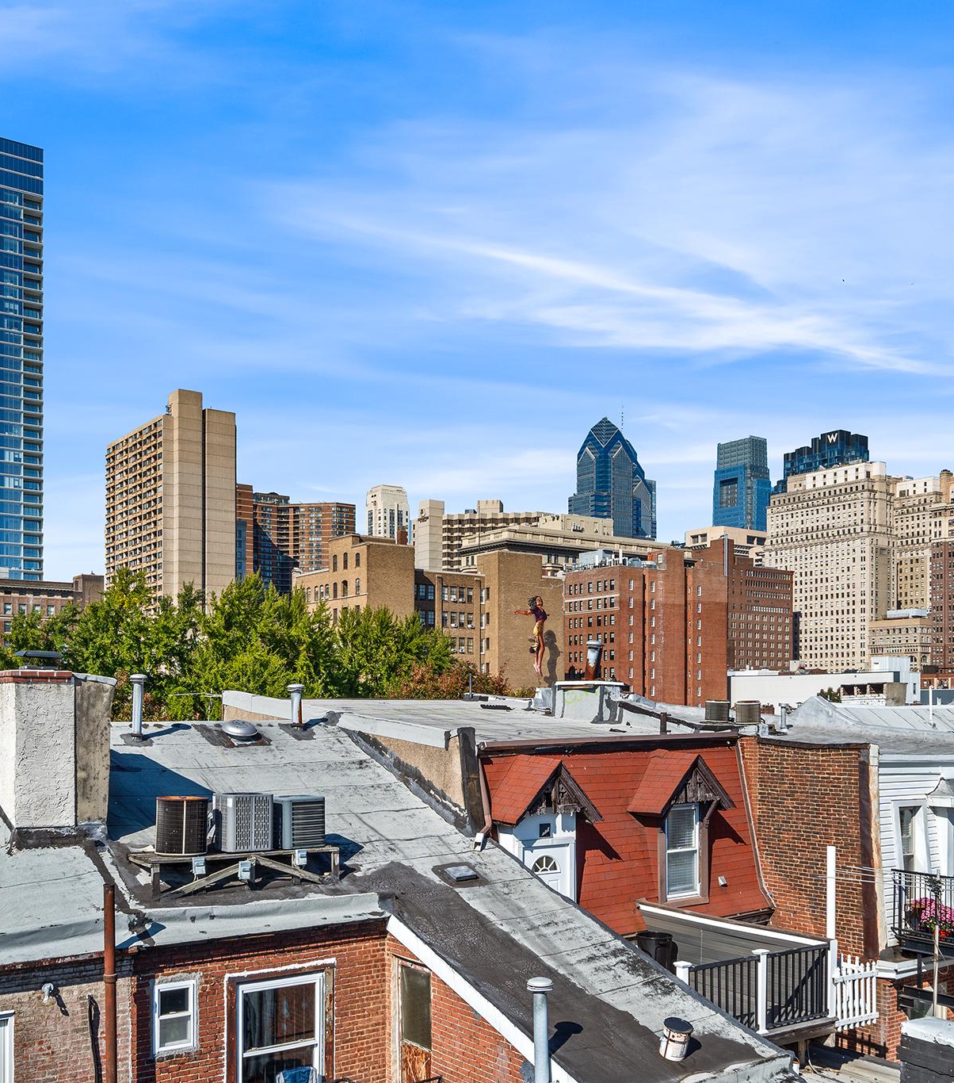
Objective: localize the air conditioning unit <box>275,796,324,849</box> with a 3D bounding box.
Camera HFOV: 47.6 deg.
[{"bbox_3d":[-2.363,3.744,14.400,0.590,0.660,0.590,0,0,-34],"label":"air conditioning unit"}]

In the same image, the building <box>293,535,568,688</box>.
[{"bbox_3d":[-7.650,19.500,167.000,34.500,39.000,23.500,0,0,-34],"label":"building"}]

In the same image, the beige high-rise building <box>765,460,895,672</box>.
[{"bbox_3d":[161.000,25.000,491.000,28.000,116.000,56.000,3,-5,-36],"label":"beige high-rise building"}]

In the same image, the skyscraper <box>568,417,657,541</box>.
[{"bbox_3d":[106.712,26.534,855.000,50.000,253.000,50.000,0,0,-34],"label":"skyscraper"}]

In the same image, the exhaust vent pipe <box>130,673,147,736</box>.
[{"bbox_3d":[-5.570,2.680,17.800,0.270,1.030,0.270,3,-5,-36],"label":"exhaust vent pipe"}]

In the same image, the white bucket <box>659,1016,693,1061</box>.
[{"bbox_3d":[2.078,5.200,11.300,0.310,0.355,0.310,8,11,-2],"label":"white bucket"}]

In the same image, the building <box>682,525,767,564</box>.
[{"bbox_3d":[191.000,64.600,830.000,48.000,148.000,42.000,3,-5,-35],"label":"building"}]

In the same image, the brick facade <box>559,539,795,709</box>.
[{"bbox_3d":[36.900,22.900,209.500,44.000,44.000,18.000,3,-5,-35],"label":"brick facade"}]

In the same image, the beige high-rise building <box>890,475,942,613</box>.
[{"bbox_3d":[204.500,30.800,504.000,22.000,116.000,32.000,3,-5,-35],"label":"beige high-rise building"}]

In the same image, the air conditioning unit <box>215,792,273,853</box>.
[{"bbox_3d":[-2.978,3.593,13.850,0.590,0.700,0.590,0,0,-34],"label":"air conditioning unit"}]

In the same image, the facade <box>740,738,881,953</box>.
[{"bbox_3d":[6.000,5.380,19.450,0.400,3.650,2.900,3,-5,-36],"label":"facade"}]

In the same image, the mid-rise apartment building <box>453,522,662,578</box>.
[{"bbox_3d":[26.000,28.500,311.000,58.000,62.000,27.000,3,-5,-36],"label":"mid-rise apartment building"}]

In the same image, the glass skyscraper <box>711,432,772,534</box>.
[{"bbox_3d":[268.780,45.087,1100.000,41.000,295.000,48.000,0,0,-34],"label":"glass skyscraper"}]

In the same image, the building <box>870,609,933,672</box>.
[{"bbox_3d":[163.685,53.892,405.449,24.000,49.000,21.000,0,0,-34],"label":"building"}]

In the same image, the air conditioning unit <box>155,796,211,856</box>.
[{"bbox_3d":[-3.643,3.515,13.400,0.650,0.670,0.650,0,0,-34],"label":"air conditioning unit"}]

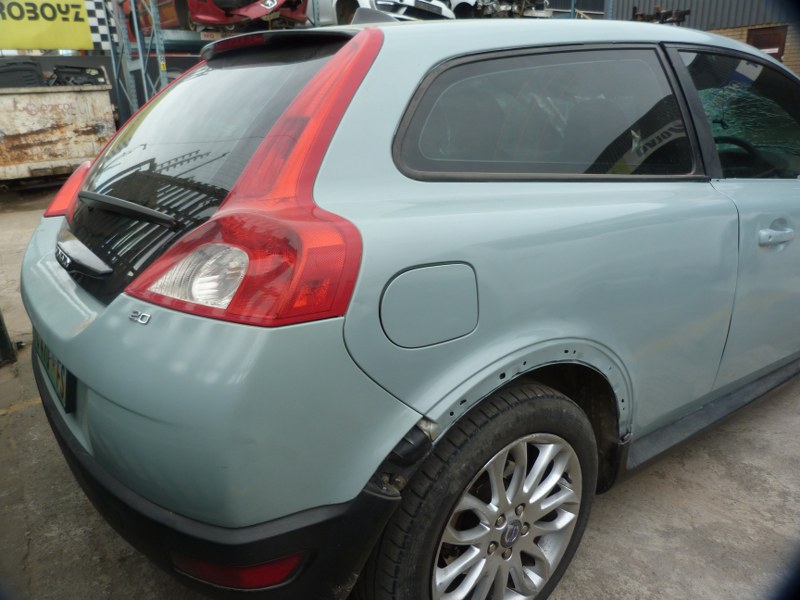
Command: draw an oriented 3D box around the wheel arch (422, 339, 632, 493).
[{"bbox_3d":[0.264,0.279,1.256,0.680,0.440,0.170,-15,22,-35],"label":"wheel arch"}]

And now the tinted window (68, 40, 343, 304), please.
[{"bbox_3d":[-0.610,-0.350,1.416,1.080,0.180,0.670,21,73,49],"label":"tinted window"}]

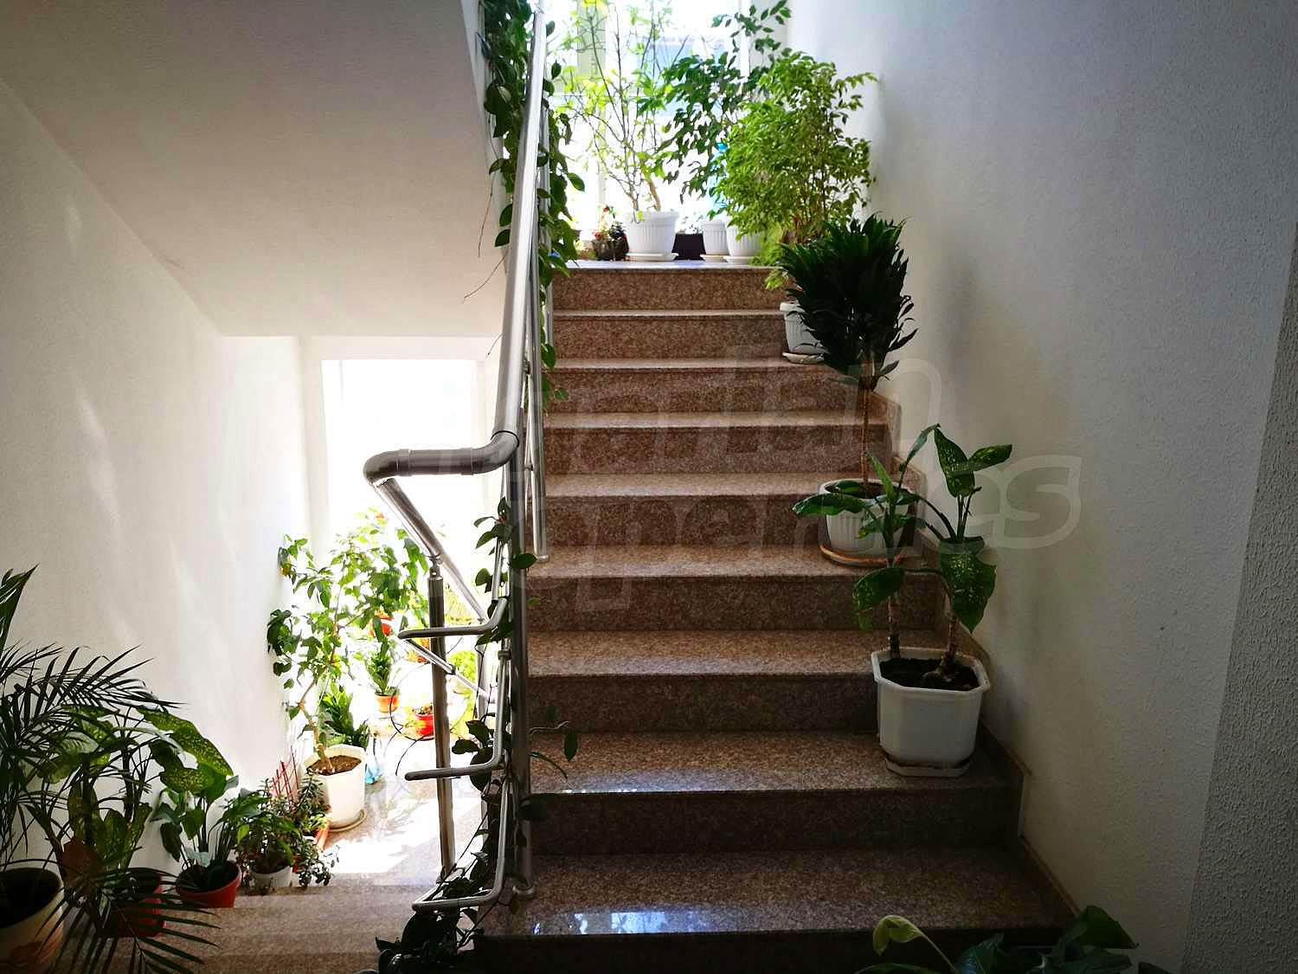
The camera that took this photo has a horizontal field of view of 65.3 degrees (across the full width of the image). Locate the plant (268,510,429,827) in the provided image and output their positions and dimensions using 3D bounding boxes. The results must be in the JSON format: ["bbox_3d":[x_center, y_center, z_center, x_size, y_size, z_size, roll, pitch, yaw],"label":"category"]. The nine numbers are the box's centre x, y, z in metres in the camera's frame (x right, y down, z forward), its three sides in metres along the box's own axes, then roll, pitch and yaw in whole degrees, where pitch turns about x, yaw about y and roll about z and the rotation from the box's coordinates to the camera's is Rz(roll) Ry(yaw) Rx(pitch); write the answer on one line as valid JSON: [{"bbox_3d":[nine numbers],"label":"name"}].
[{"bbox_3d":[-1.509,0.933,5.195,0.786,1.580,0.681,0,13,-1],"label":"plant"}]

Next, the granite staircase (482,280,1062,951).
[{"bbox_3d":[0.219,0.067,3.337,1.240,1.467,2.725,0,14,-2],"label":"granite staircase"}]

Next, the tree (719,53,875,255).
[{"bbox_3d":[0.533,-1.102,3.674,0.518,0.840,0.474,0,13,-1],"label":"tree"}]

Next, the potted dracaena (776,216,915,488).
[{"bbox_3d":[0.561,-0.348,2.921,0.389,0.834,0.389,0,14,-2],"label":"potted dracaena"}]

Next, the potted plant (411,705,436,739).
[{"bbox_3d":[-1.347,1.429,6.151,0.165,0.178,0.165,0,13,-1],"label":"potted plant"}]

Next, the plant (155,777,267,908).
[{"bbox_3d":[-1.449,1.230,3.380,0.354,0.506,0.309,0,13,-1],"label":"plant"}]

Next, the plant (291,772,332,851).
[{"bbox_3d":[-1.667,1.607,5.000,0.184,0.356,0.186,0,13,-1],"label":"plant"}]

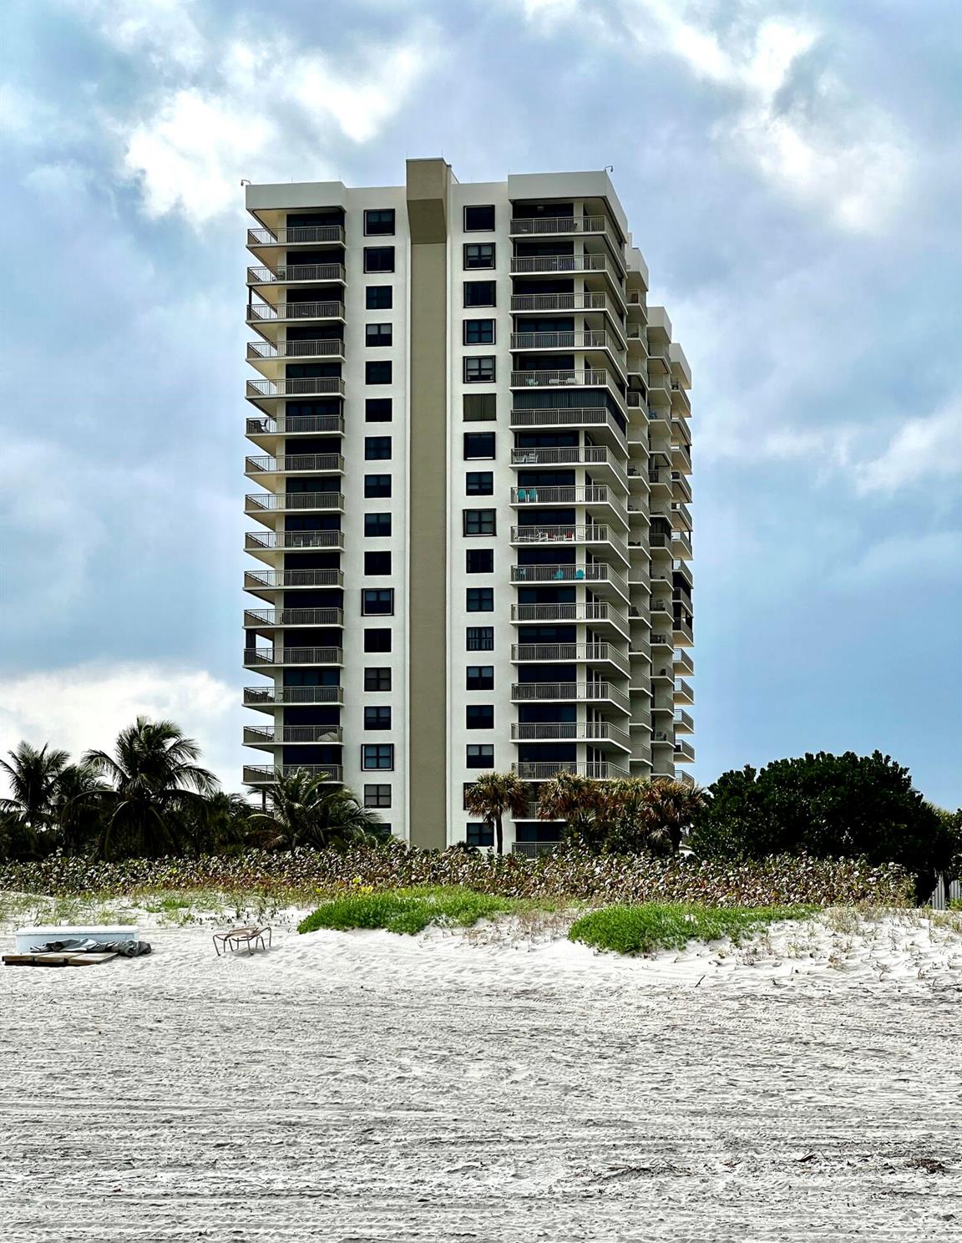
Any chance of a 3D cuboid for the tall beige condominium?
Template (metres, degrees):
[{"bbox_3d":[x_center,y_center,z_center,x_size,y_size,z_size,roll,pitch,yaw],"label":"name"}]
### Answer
[{"bbox_3d":[1.519,-3.258,231.595,25.544,50.596,71.279,-1,-6,9],"label":"tall beige condominium"}]

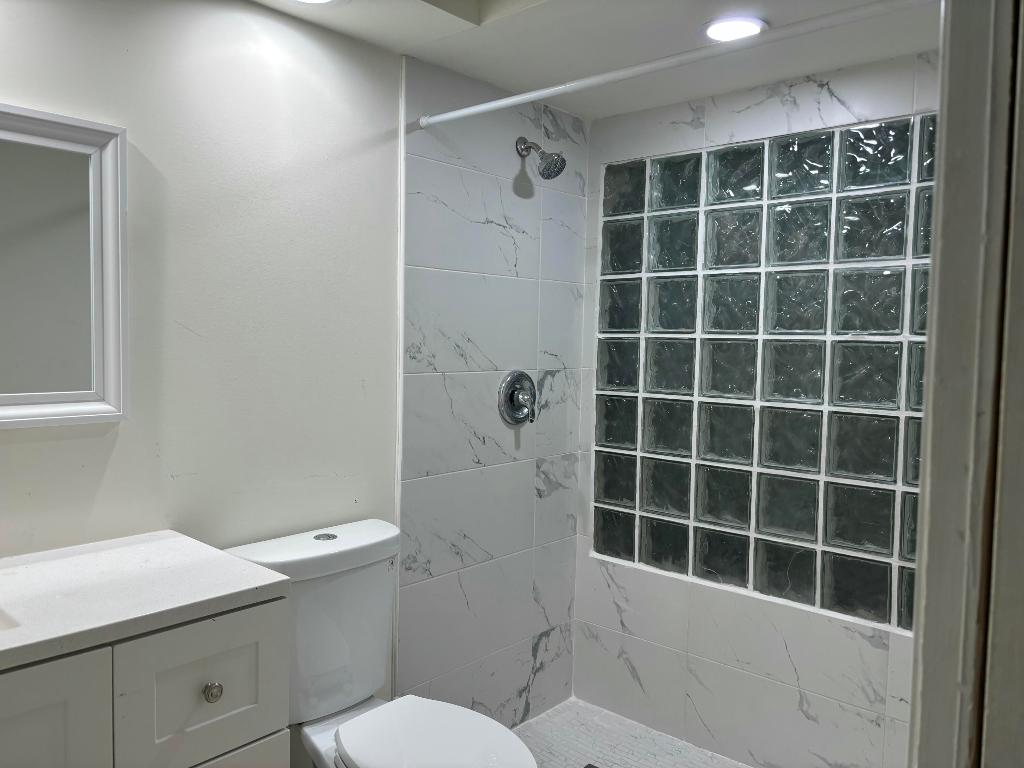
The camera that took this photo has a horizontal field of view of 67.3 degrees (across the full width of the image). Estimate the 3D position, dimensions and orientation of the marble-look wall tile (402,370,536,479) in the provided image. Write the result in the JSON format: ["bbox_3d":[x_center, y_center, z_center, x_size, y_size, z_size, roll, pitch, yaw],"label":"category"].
[{"bbox_3d":[-0.117,0.116,2.390,0.010,0.304,0.593,4,4,42],"label":"marble-look wall tile"}]

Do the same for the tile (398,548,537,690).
[{"bbox_3d":[-0.130,0.726,2.426,0.012,0.308,0.602,4,4,41],"label":"tile"}]

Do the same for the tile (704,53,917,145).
[{"bbox_3d":[0.841,-0.815,2.232,0.605,0.155,0.010,4,4,42],"label":"tile"}]

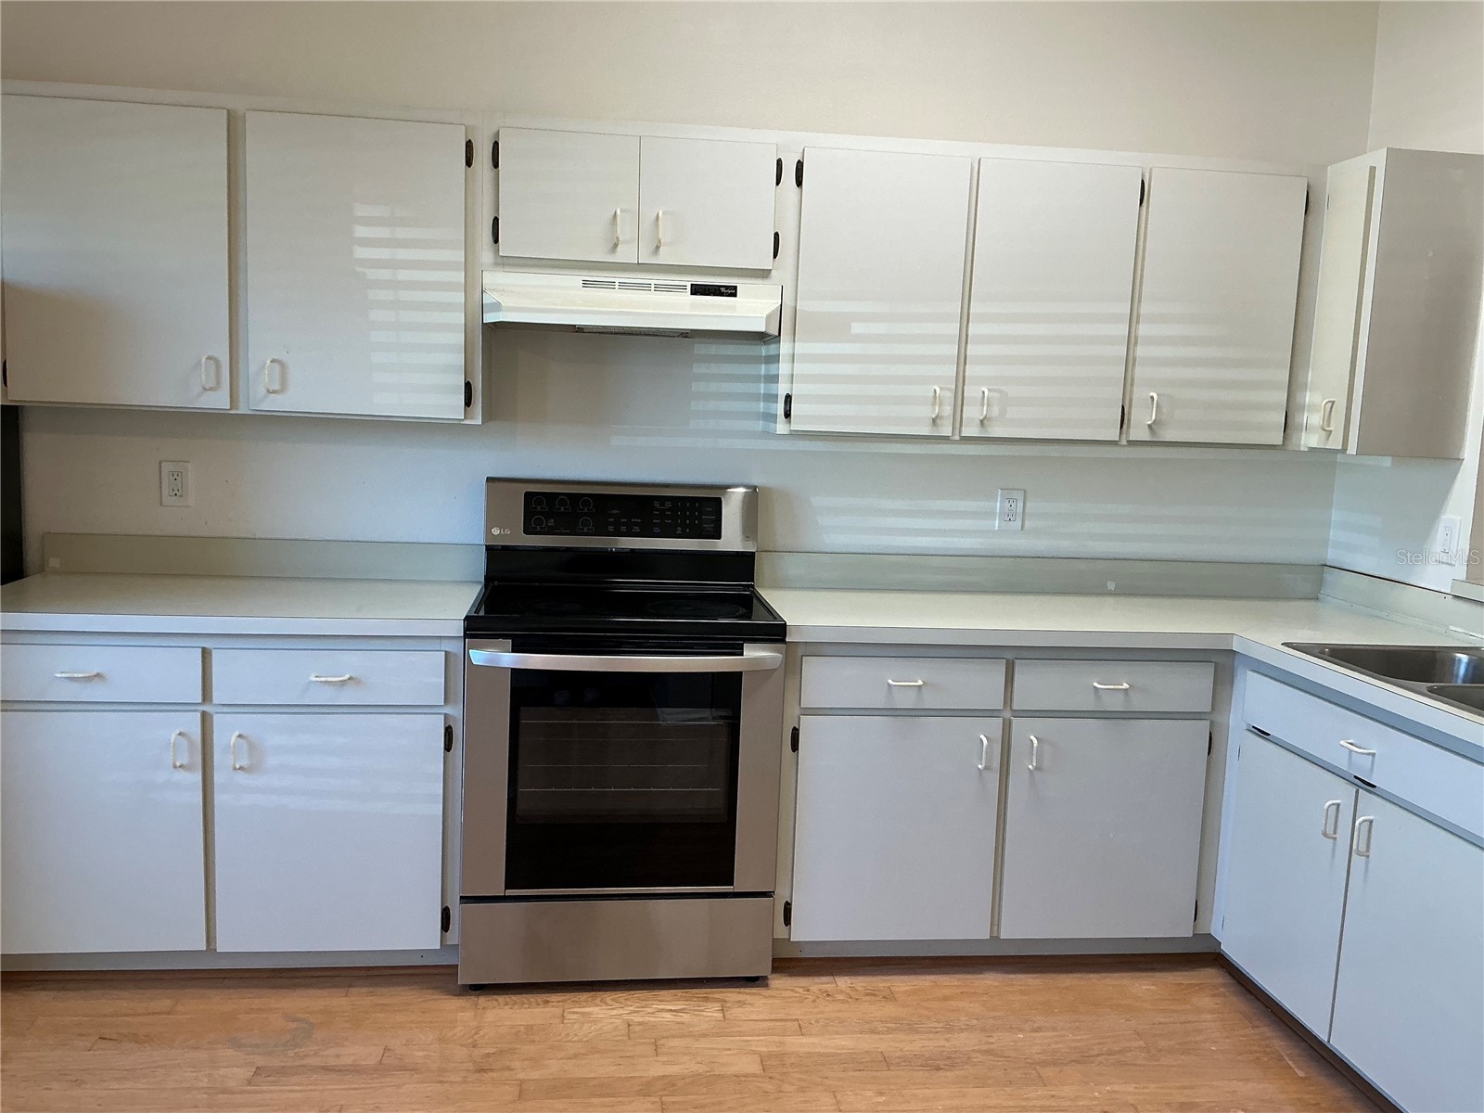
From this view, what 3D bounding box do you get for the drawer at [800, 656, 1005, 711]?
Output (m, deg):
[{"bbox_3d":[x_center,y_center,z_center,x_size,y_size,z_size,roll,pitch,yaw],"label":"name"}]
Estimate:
[{"bbox_3d":[0.376,0.288,3.157,0.511,0.127,0.450,1,7,-7],"label":"drawer"}]

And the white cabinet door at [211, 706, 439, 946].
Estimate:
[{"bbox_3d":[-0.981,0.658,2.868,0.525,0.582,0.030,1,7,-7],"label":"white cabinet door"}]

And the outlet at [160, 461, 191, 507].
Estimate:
[{"bbox_3d":[-1.553,-0.198,3.290,0.074,0.119,0.012,1,7,-7],"label":"outlet"}]

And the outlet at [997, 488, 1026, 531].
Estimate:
[{"bbox_3d":[0.799,-0.137,3.561,0.074,0.119,0.012,1,7,-7],"label":"outlet"}]

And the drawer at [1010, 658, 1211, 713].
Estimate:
[{"bbox_3d":[0.912,0.301,3.219,0.523,0.126,0.450,1,7,-7],"label":"drawer"}]

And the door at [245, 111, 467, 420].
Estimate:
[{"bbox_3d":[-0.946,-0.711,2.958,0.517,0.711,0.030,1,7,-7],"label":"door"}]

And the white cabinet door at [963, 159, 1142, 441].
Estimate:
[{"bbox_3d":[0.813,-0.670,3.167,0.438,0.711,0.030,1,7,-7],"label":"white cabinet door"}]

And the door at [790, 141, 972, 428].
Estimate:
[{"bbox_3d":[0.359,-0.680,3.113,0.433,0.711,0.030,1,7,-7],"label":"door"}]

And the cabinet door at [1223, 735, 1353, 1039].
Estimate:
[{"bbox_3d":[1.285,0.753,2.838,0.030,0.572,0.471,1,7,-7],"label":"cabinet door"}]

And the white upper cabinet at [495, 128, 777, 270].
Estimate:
[{"bbox_3d":[-0.276,-0.914,3.170,0.701,0.333,0.355,1,7,-7],"label":"white upper cabinet"}]

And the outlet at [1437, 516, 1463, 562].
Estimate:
[{"bbox_3d":[1.859,-0.041,3.164,0.012,0.119,0.074,1,7,-7],"label":"outlet"}]

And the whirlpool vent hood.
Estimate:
[{"bbox_3d":[-0.283,-0.652,3.154,0.756,0.133,0.450,1,7,-7],"label":"whirlpool vent hood"}]

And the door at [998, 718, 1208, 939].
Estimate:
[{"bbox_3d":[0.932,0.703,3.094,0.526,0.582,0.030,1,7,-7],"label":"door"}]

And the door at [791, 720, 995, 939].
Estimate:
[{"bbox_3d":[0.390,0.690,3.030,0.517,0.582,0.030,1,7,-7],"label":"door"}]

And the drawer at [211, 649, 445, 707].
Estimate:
[{"bbox_3d":[-0.981,0.257,3.002,0.523,0.129,0.450,1,7,-7],"label":"drawer"}]

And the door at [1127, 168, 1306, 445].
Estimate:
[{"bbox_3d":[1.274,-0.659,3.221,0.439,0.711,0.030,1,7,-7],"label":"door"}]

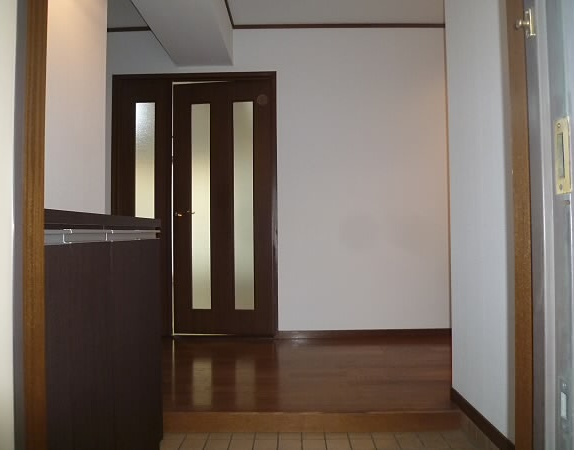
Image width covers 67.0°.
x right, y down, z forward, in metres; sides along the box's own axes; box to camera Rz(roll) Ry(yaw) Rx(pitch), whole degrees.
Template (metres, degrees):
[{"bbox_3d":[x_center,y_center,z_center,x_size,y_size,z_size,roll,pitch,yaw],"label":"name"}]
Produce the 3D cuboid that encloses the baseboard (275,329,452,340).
[{"bbox_3d":[0.577,0.816,3.249,1.314,0.063,0.020,0,-2,1],"label":"baseboard"}]

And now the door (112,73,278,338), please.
[{"bbox_3d":[-0.715,-0.159,3.353,1.285,2.035,0.080,0,-2,1],"label":"door"}]

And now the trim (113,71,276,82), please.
[{"bbox_3d":[-0.721,-1.145,3.365,1.285,0.064,0.050,0,-2,1],"label":"trim"}]

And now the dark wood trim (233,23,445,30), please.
[{"bbox_3d":[0.402,-1.540,3.352,1.642,0.034,0.025,0,-2,1],"label":"dark wood trim"}]

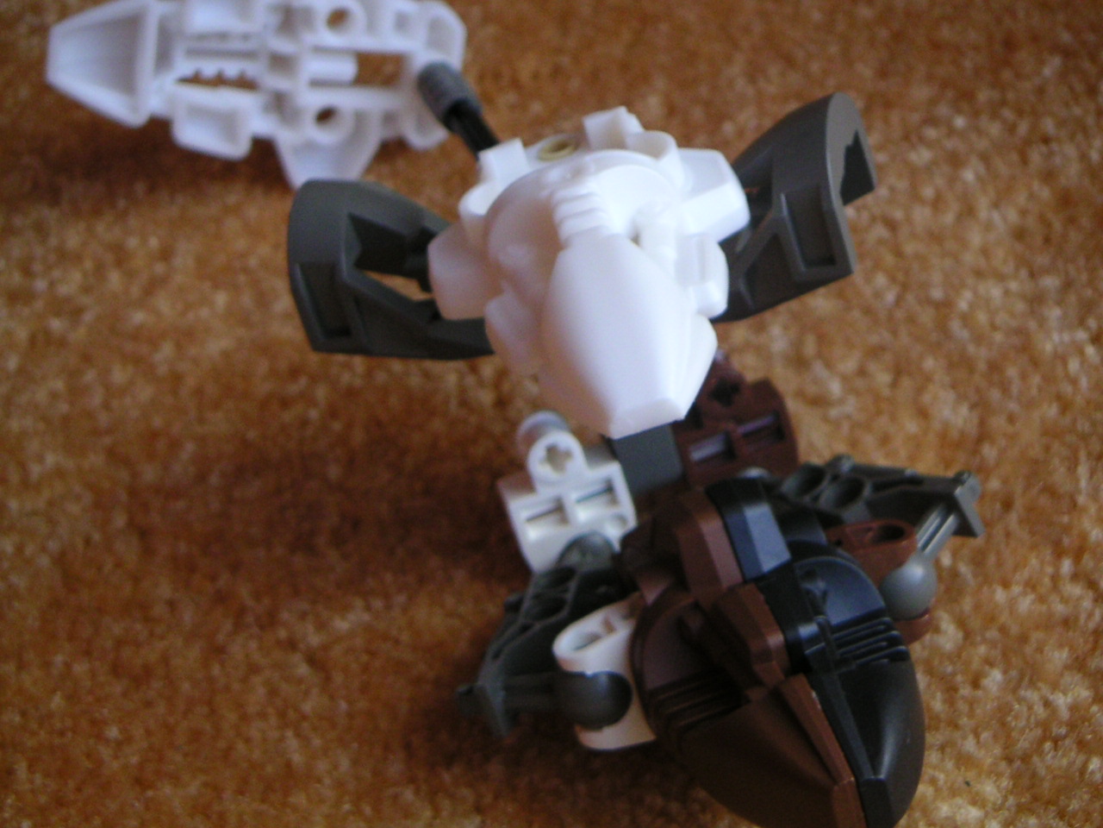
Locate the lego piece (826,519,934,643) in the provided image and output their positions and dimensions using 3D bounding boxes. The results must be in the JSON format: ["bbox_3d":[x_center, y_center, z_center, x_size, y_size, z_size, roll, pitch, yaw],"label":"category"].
[{"bbox_3d":[0.051,0.032,0.560,0.029,0.018,0.015,-12,20,14],"label":"lego piece"}]

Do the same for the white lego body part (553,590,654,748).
[{"bbox_3d":[0.017,0.045,0.556,0.029,0.018,0.015,-25,21,-19],"label":"white lego body part"}]

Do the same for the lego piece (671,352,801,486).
[{"bbox_3d":[0.030,0.005,0.521,0.018,0.029,0.015,-19,12,-3],"label":"lego piece"}]

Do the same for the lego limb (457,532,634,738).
[{"bbox_3d":[0.008,0.037,0.533,0.033,0.049,0.014,7,52,-25],"label":"lego limb"}]

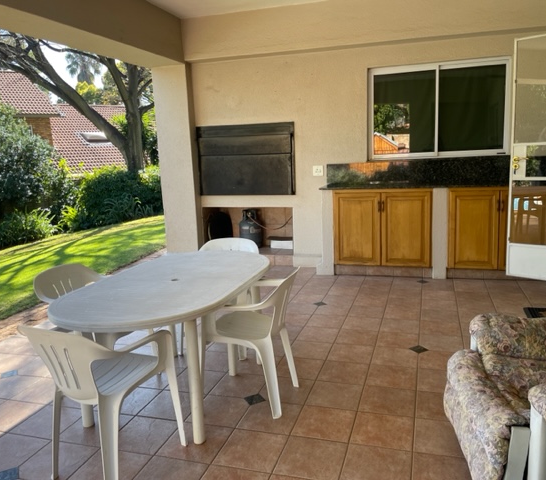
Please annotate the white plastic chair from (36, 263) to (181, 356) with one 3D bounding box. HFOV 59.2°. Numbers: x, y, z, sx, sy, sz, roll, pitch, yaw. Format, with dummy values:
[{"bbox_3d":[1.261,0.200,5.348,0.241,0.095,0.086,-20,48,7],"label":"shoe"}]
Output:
[{"bbox_3d":[-1.100,0.552,3.042,0.576,0.780,0.564,3,11,26],"label":"white plastic chair"}]

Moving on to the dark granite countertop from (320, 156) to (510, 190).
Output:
[{"bbox_3d":[1.622,-0.697,5.095,2.220,0.279,0.426,1,11,18],"label":"dark granite countertop"}]

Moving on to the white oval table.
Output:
[{"bbox_3d":[-0.559,0.582,2.883,0.951,0.717,1.533,1,11,20],"label":"white oval table"}]

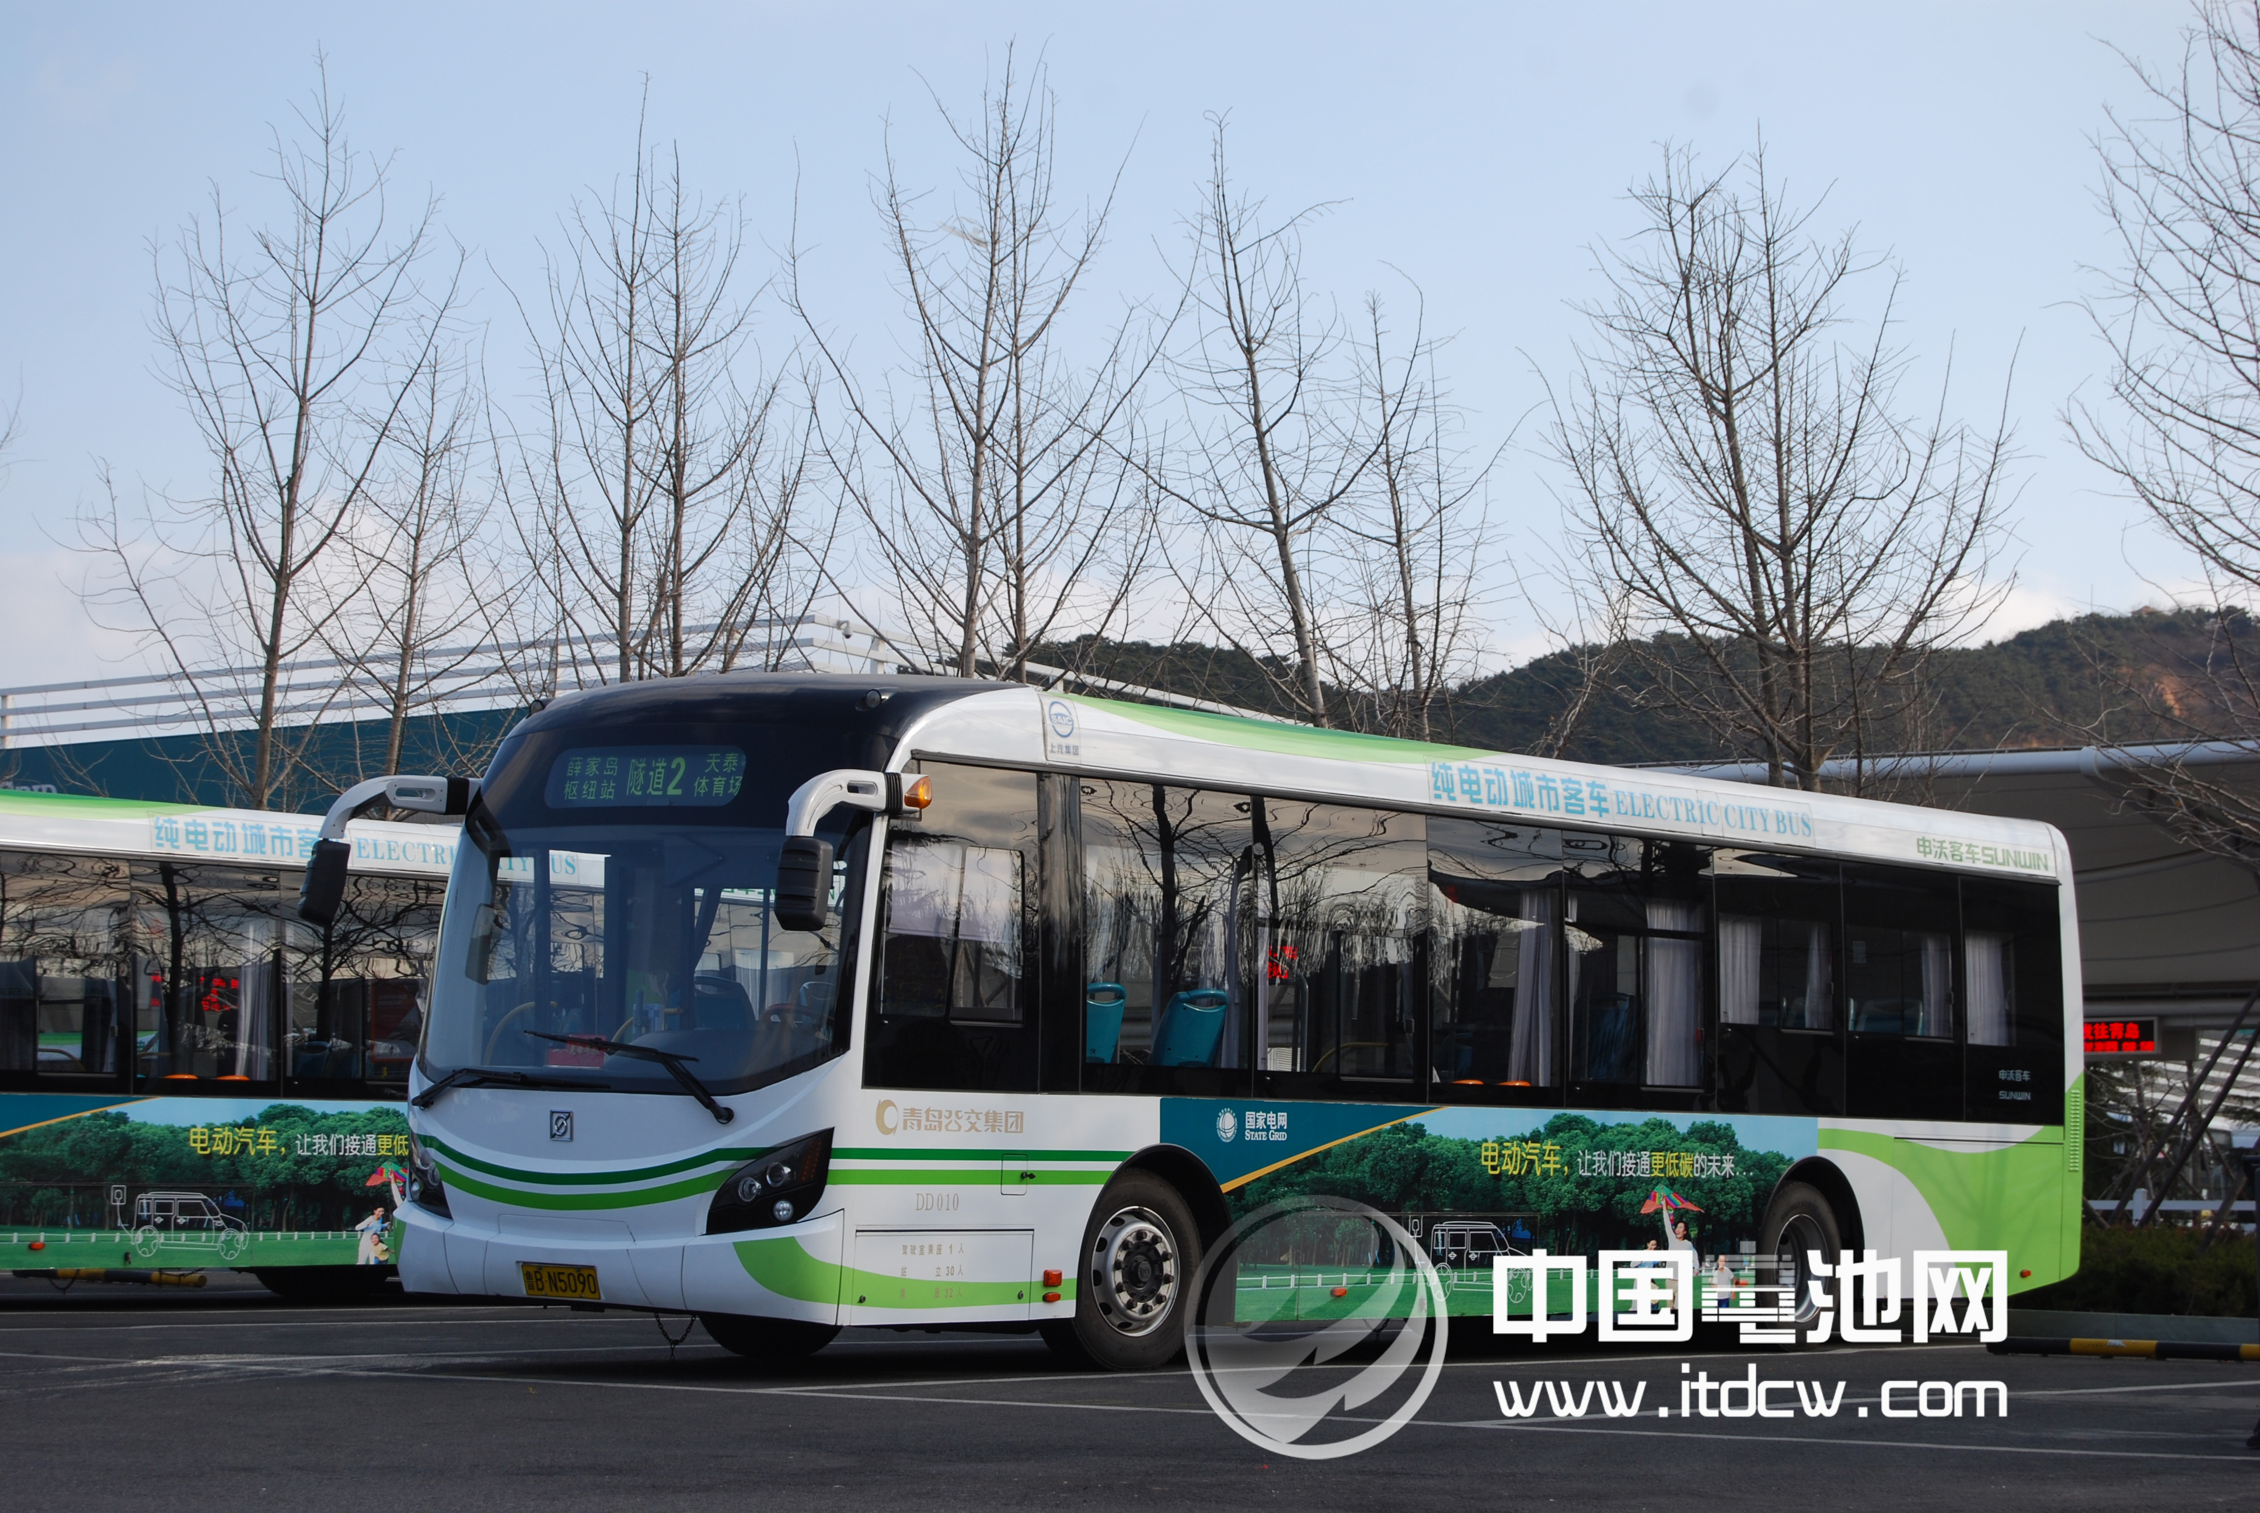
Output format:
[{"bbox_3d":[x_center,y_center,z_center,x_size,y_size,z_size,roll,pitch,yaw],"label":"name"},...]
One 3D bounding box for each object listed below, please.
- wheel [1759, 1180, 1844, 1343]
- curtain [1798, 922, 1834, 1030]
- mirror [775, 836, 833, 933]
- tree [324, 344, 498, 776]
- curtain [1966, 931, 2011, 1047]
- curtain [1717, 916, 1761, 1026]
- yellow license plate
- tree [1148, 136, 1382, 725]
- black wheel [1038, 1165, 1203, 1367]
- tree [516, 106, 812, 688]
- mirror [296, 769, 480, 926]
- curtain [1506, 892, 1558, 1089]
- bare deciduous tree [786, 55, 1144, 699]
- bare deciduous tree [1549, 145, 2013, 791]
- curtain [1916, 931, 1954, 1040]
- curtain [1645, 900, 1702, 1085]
[{"bbox_3d":[3.583,2.802,28.327,0.290,0.945,0.945,-3,-6,36],"label":"wheel"},{"bbox_3d":[3.813,1.218,28.571,0.090,0.636,0.361,-2,-5,38],"label":"curtain"},{"bbox_3d":[-1.365,0.525,21.547,0.210,0.400,0.150,0,-4,22],"label":"mirror"},{"bbox_3d":[-6.466,0.378,46.274,1.554,8.276,1.476,2,-5,-8],"label":"tree"},{"bbox_3d":[5.016,1.360,30.091,0.090,0.719,0.548,-2,-5,38],"label":"curtain"},{"bbox_3d":[3.362,1.183,28.442,0.110,0.633,0.448,-3,-6,38],"label":"curtain"},{"bbox_3d":[-2.470,2.284,22.414,0.440,0.140,0.020,-2,11,38],"label":"yellow license plate"},{"bbox_3d":[1.049,-0.393,37.946,1.768,8.727,1.680,1,-5,2],"label":"tree"},{"bbox_3d":[-0.068,2.337,23.432,0.285,0.945,0.945,-4,-7,40],"label":"black wheel"},{"bbox_3d":[-3.835,-0.589,42.405,2.426,9.672,2.305,1,-5,-5],"label":"tree"},{"bbox_3d":[-3.389,0.440,23.603,0.310,0.700,0.860,-2,-5,38],"label":"mirror"},{"bbox_3d":[2.089,1.198,26.799,0.110,1.020,0.446,-3,-6,38],"label":"curtain"},{"bbox_3d":[-1.235,-0.820,40.261,2.800,9.520,2.800,2,-4,0],"label":"bare deciduous tree"},{"bbox_3d":[4.523,-0.245,35.650,3.250,8.060,3.250,-2,-5,38],"label":"bare deciduous tree"},{"bbox_3d":[4.715,1.338,30.178,0.110,0.650,0.423,-3,-6,38],"label":"curtain"},{"bbox_3d":[2.938,1.275,27.890,0.110,1.022,0.556,-3,-6,38],"label":"curtain"}]

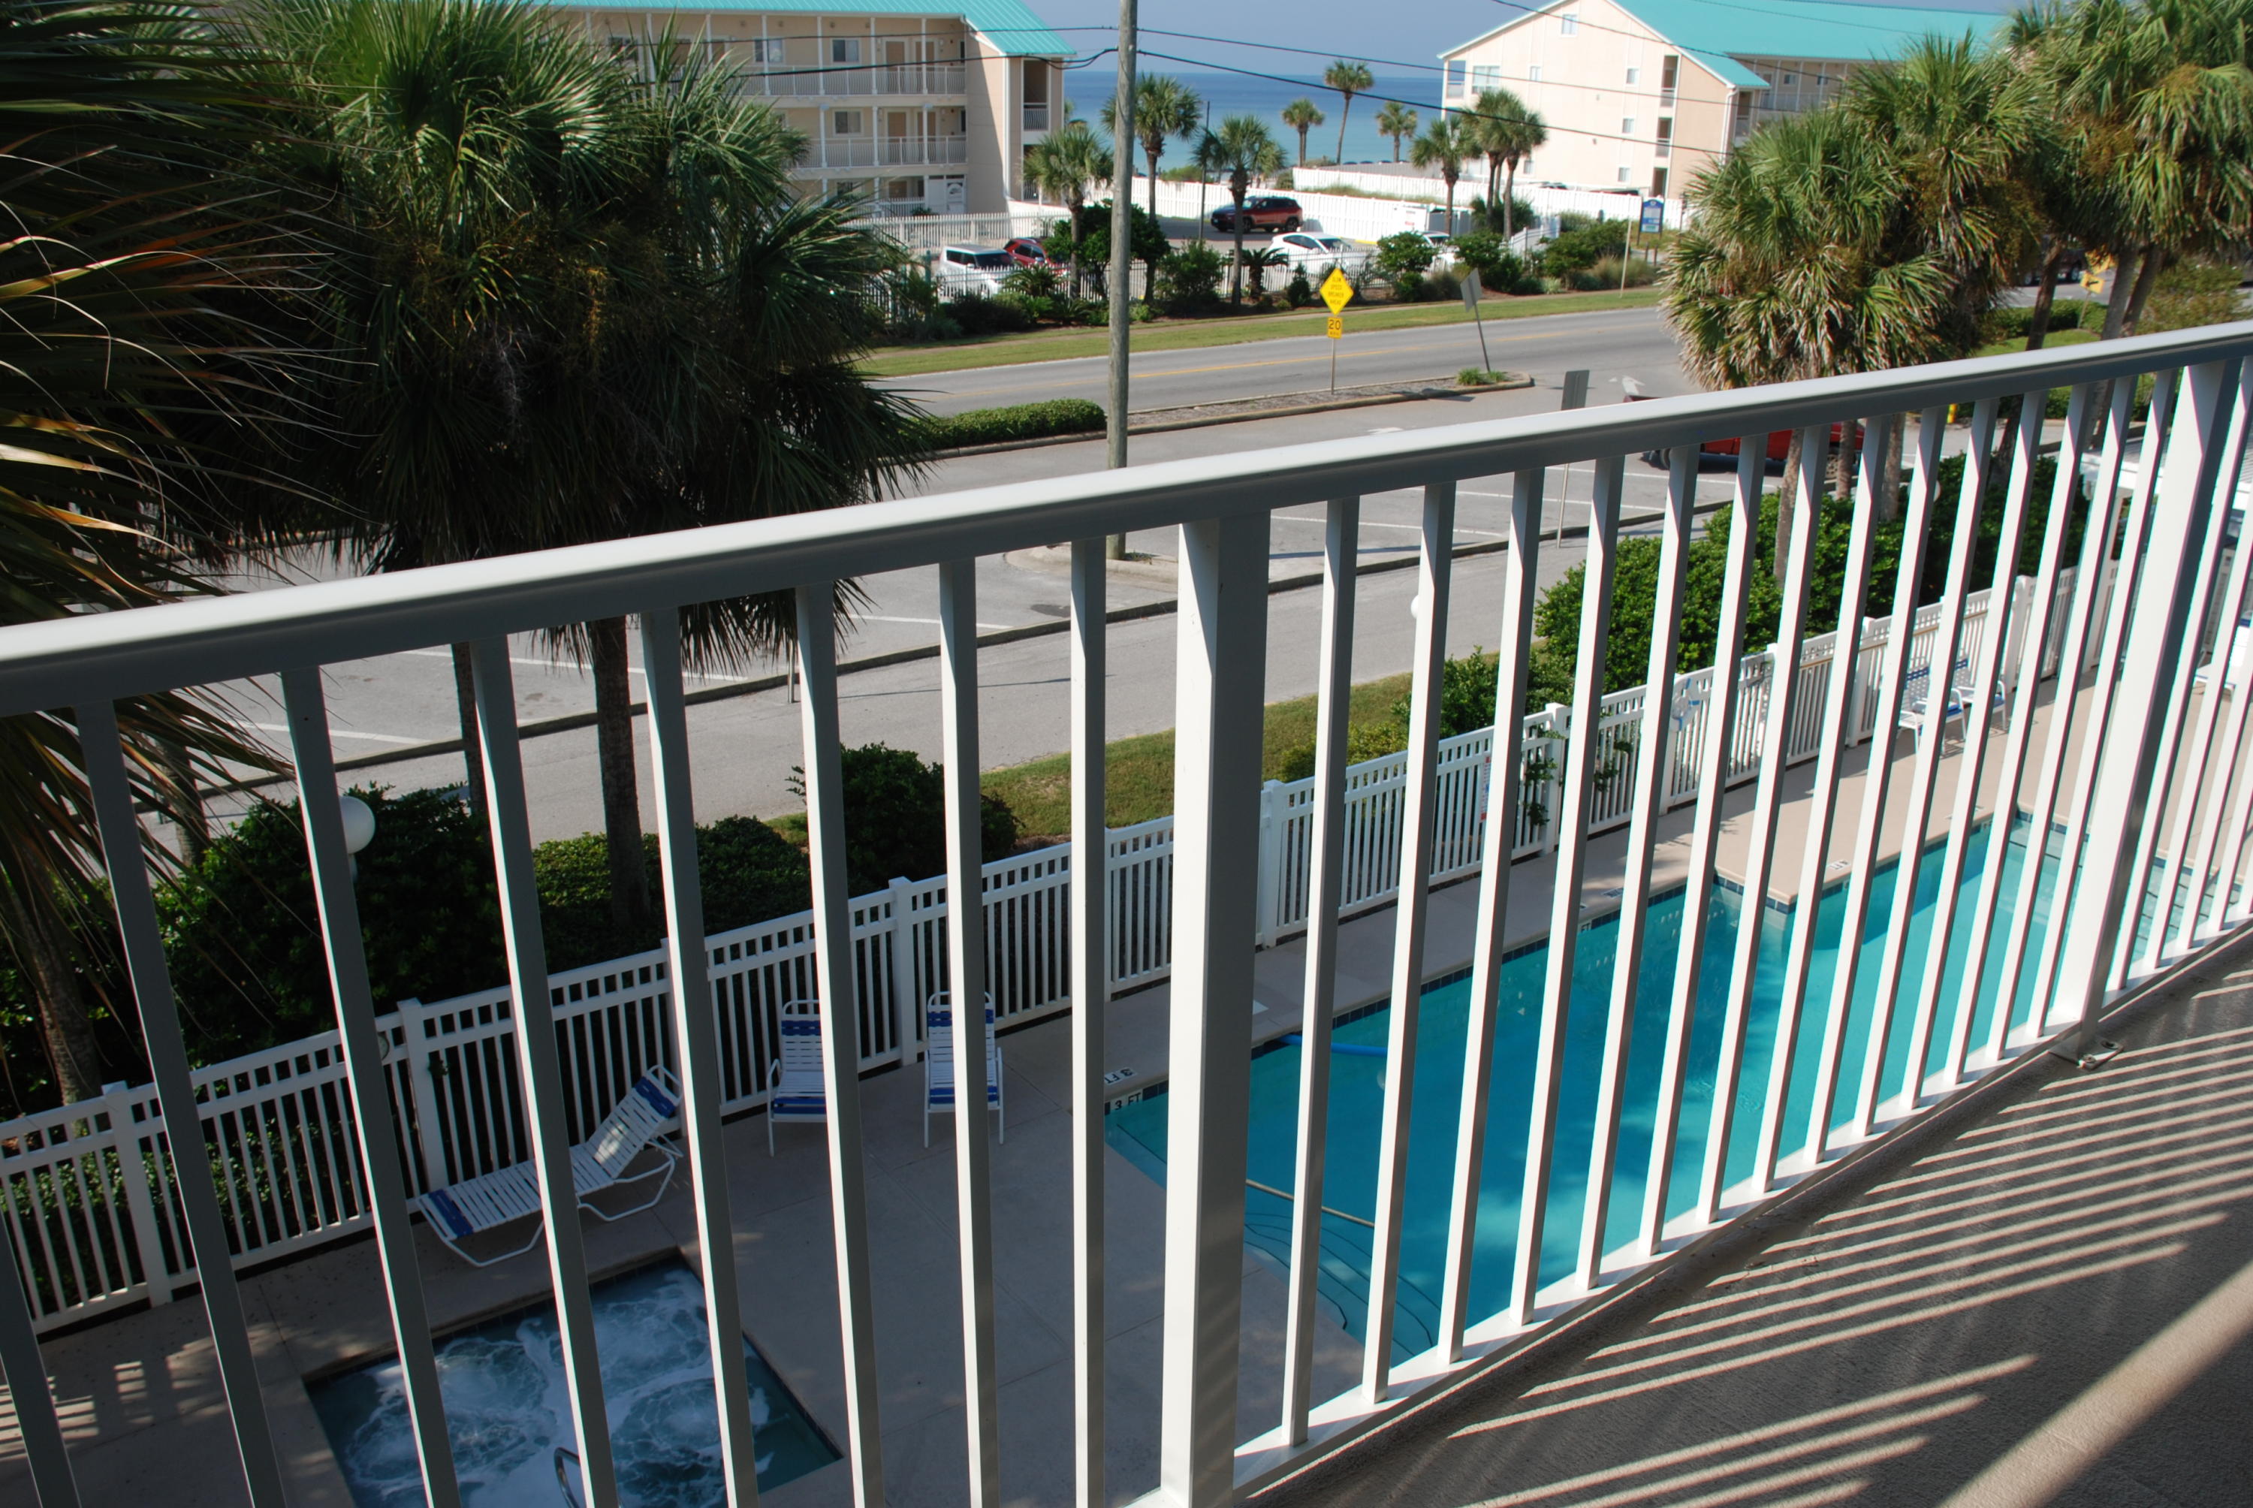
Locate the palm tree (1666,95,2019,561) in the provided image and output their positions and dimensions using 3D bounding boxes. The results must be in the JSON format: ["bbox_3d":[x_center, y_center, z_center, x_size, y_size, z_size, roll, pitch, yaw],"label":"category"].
[{"bbox_3d":[9.290,-5.085,25.227,4.200,7.000,4.000,8,21,19],"label":"palm tree"}]

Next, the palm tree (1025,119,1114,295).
[{"bbox_3d":[-1.608,-16.781,58.862,2.921,5.787,2.921,0,20,-2],"label":"palm tree"}]

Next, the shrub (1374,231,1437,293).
[{"bbox_3d":[9.757,-16.899,65.019,2.192,2.150,2.192,4,20,8],"label":"shrub"}]

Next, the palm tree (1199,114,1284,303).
[{"bbox_3d":[3.740,-17.604,61.093,2.975,5.974,2.975,2,20,3],"label":"palm tree"}]

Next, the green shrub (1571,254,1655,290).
[{"bbox_3d":[17.688,-17.540,68.317,3.000,1.200,2.000,6,21,13],"label":"green shrub"}]

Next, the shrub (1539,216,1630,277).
[{"bbox_3d":[17.819,-19.739,73.049,3.400,2.100,2.700,6,20,12],"label":"shrub"}]

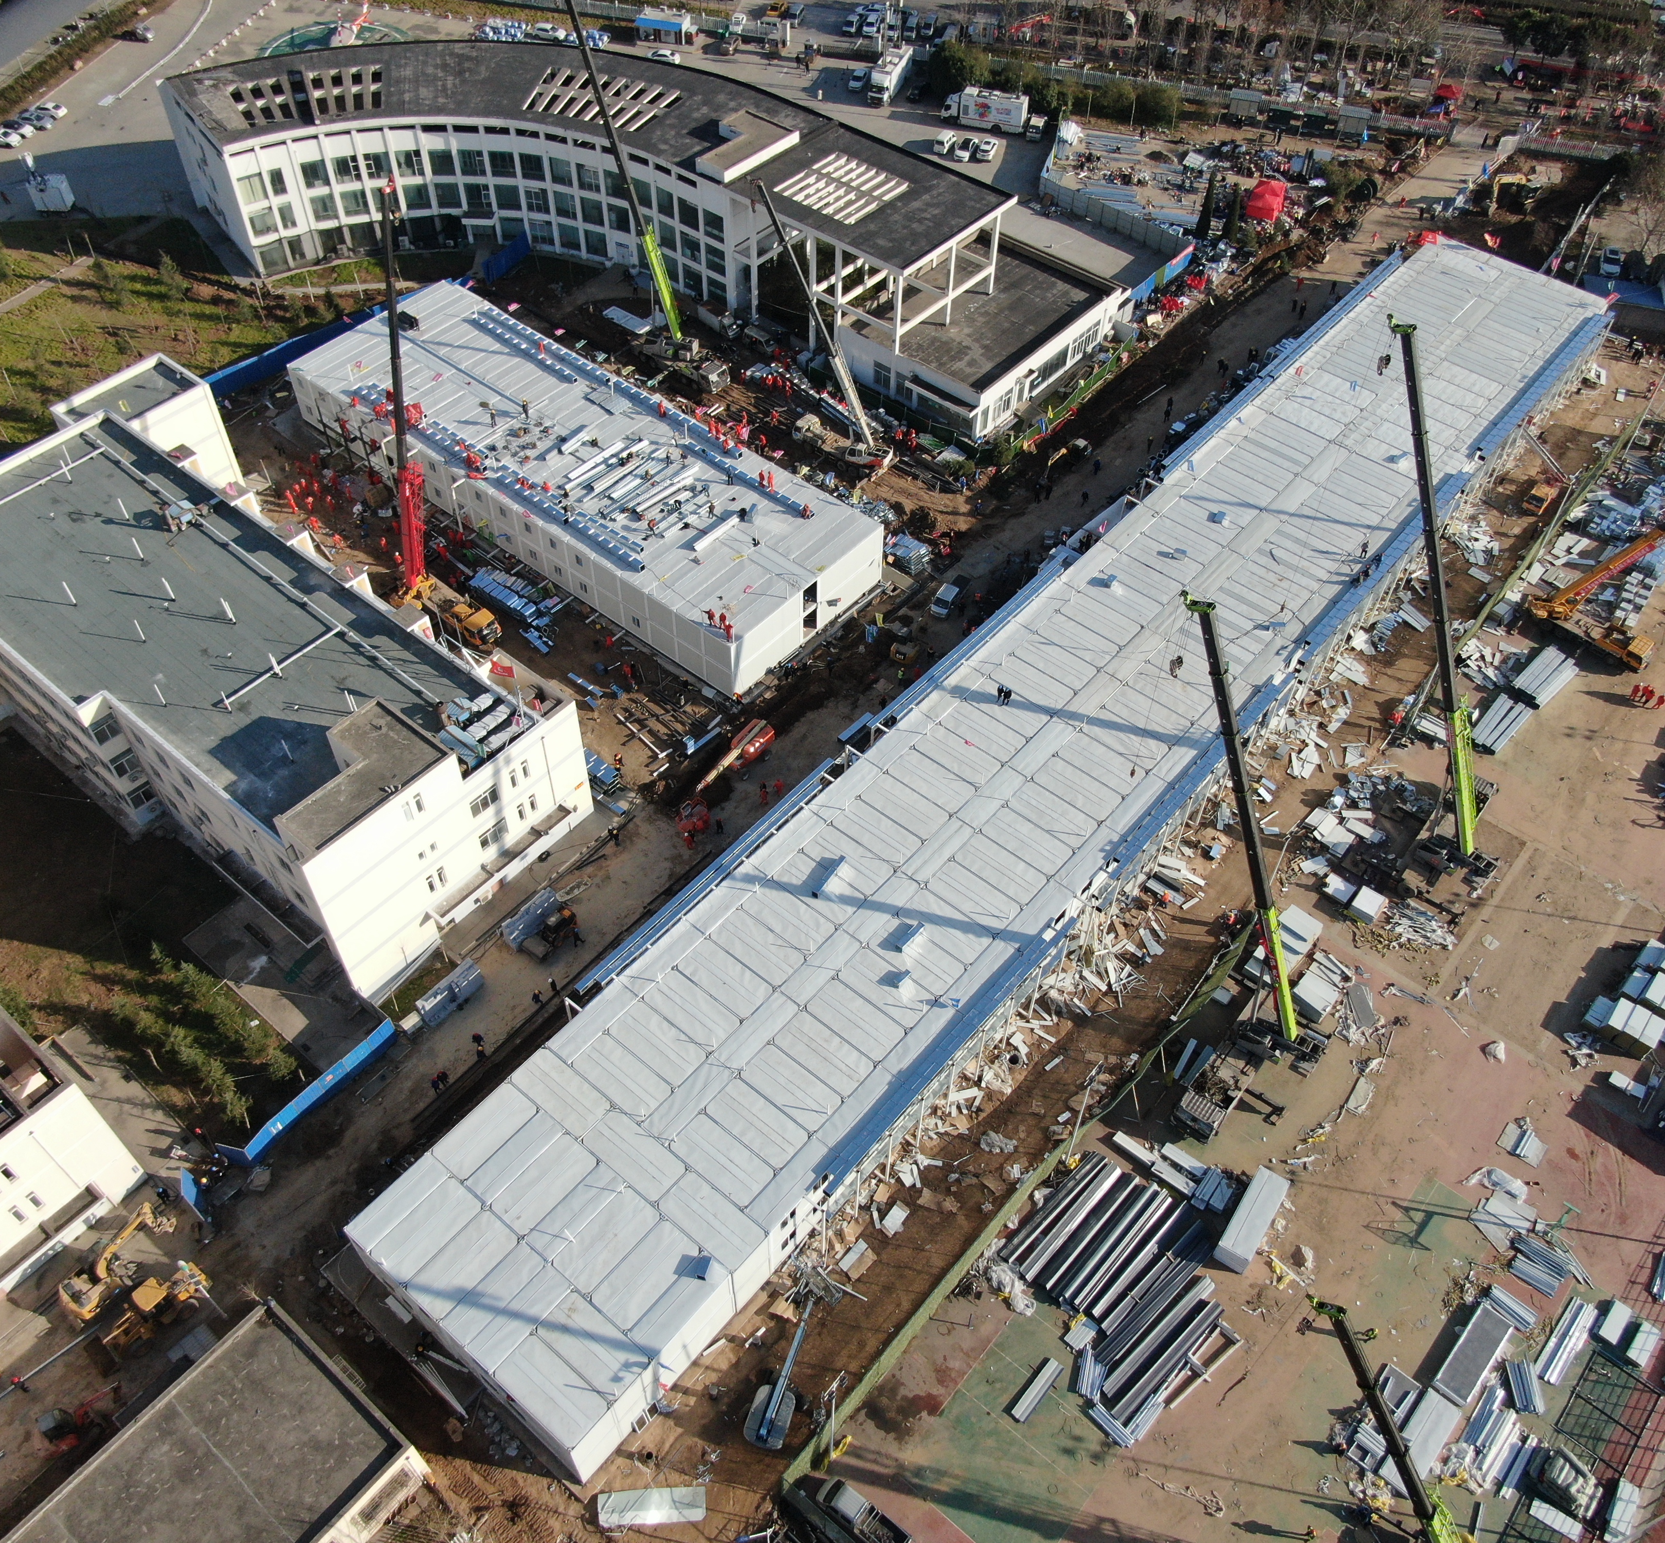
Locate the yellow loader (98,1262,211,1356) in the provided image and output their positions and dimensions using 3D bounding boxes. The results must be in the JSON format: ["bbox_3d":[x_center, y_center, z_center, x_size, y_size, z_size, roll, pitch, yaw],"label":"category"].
[{"bbox_3d":[-38.382,30.338,79.757,2.550,3.150,6.900,38,59,26],"label":"yellow loader"}]

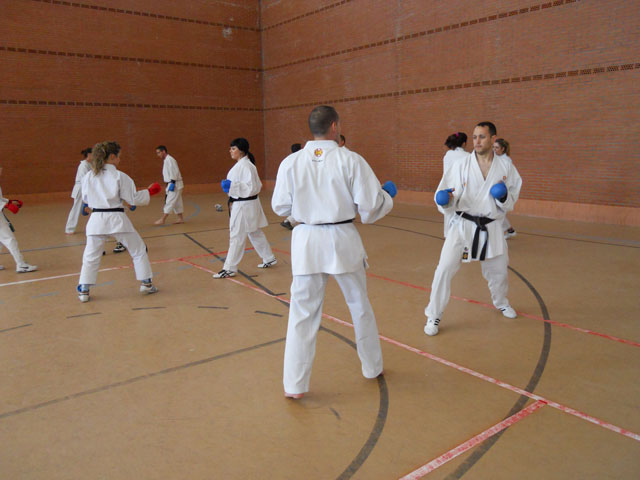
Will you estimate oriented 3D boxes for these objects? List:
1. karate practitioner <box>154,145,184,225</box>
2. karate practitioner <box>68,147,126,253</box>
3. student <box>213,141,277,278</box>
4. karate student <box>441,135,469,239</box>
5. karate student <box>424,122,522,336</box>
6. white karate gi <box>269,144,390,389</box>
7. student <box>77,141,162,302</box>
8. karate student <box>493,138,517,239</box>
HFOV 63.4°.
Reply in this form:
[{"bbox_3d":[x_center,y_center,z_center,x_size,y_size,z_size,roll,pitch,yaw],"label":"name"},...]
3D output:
[{"bbox_3d":[-3.084,-1.095,10.510,0.620,1.600,0.500,-4,10,-17],"label":"karate practitioner"},{"bbox_3d":[-4.152,-0.858,9.280,0.700,1.580,0.520,-5,11,-25],"label":"karate practitioner"},{"bbox_3d":[-0.946,-0.426,6.369,0.760,1.640,0.520,-3,10,-14],"label":"student"},{"bbox_3d":[1.972,-0.663,7.400,0.550,1.680,0.620,5,11,29],"label":"karate student"},{"bbox_3d":[1.279,-0.123,4.305,0.780,1.690,0.660,2,10,14],"label":"karate student"},{"bbox_3d":[0.082,0.157,3.275,0.680,1.480,0.500,2,10,16],"label":"white karate gi"},{"bbox_3d":[-2.043,-0.194,5.290,0.780,1.580,0.620,1,10,11],"label":"student"},{"bbox_3d":[2.920,-0.811,8.391,0.680,1.610,0.550,-9,13,-40],"label":"karate student"}]

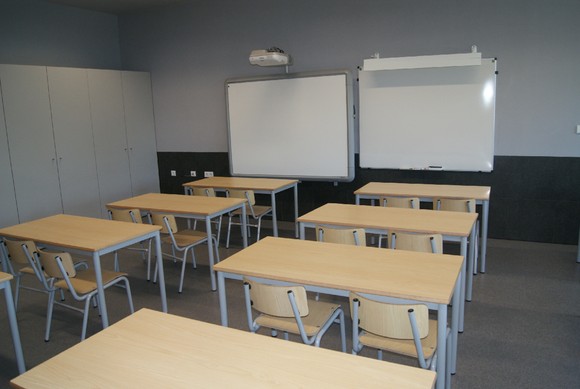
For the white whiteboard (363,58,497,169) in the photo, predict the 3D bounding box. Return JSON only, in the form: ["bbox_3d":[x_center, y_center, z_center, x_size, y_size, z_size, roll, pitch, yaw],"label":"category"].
[{"bbox_3d":[1.586,-0.907,5.203,1.555,1.232,0.040,3,12,27],"label":"white whiteboard"}]

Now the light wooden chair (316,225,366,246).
[{"bbox_3d":[0.472,0.554,3.524,0.446,0.718,0.540,2,12,23],"label":"light wooden chair"}]

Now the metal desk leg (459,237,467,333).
[{"bbox_3d":[1.194,0.629,3.012,0.042,0.701,0.042,4,12,28],"label":"metal desk leg"}]

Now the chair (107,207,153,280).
[{"bbox_3d":[-1.521,0.449,4.501,0.446,0.718,0.540,2,12,22],"label":"chair"}]

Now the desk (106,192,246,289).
[{"bbox_3d":[-1.120,0.443,4.423,1.287,0.722,0.615,3,12,27],"label":"desk"}]

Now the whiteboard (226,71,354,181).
[{"bbox_3d":[-0.050,-0.912,6.042,1.973,1.399,0.089,3,12,27],"label":"whiteboard"}]

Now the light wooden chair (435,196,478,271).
[{"bbox_3d":[1.636,0.351,4.333,0.446,0.718,0.540,2,12,24],"label":"light wooden chair"}]

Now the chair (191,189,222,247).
[{"bbox_3d":[-0.940,0.230,5.514,0.446,0.718,0.540,5,13,32],"label":"chair"}]

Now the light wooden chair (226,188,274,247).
[{"bbox_3d":[-0.470,0.260,5.260,0.446,0.718,0.540,3,12,27],"label":"light wooden chair"}]

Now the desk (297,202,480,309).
[{"bbox_3d":[0.784,0.534,3.538,1.287,0.722,0.615,4,12,28],"label":"desk"}]

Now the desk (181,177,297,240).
[{"bbox_3d":[-0.588,0.218,5.476,1.287,0.722,0.615,3,12,27],"label":"desk"}]

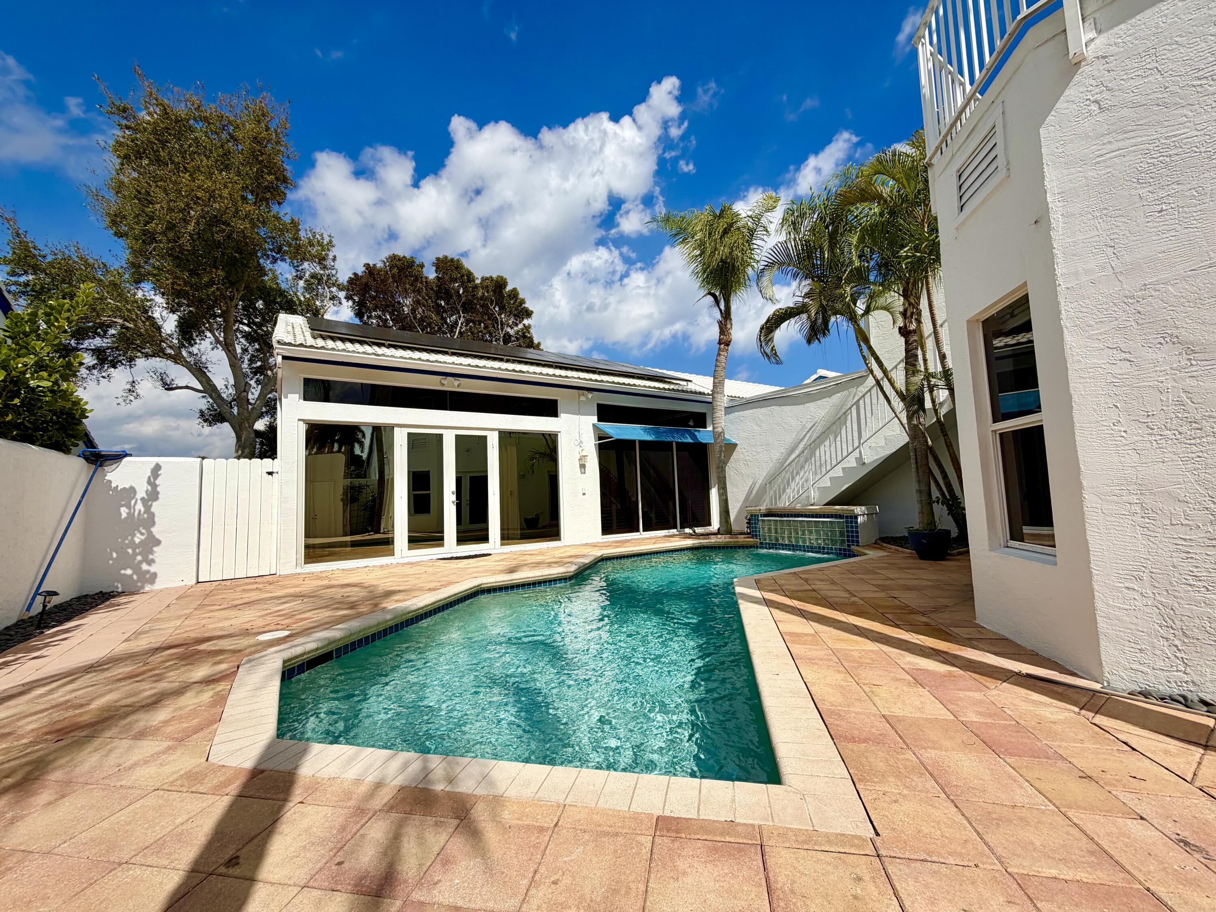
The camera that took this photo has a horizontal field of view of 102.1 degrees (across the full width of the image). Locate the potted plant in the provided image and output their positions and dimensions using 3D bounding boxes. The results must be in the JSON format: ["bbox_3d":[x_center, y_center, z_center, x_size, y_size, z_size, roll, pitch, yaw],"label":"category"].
[{"bbox_3d":[4.372,1.133,6.661,0.500,0.540,0.500,-2,-4,0],"label":"potted plant"}]

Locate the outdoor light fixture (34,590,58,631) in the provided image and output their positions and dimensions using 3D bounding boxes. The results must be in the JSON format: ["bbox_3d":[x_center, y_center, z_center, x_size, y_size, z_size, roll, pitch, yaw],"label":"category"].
[{"bbox_3d":[-5.047,1.373,4.392,0.135,0.335,0.135,5,-4,1],"label":"outdoor light fixture"}]

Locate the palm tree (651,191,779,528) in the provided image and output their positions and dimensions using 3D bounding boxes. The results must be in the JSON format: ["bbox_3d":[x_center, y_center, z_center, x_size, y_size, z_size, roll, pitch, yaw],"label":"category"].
[{"bbox_3d":[2.601,-2.183,11.100,2.930,7.850,2.930,-2,-4,0],"label":"palm tree"}]

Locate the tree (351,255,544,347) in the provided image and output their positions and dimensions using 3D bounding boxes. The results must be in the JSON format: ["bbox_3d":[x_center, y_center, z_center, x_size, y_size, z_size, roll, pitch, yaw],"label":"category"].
[{"bbox_3d":[-7.318,-3.114,21.822,8.600,12.100,8.400,-2,-4,0],"label":"tree"}]

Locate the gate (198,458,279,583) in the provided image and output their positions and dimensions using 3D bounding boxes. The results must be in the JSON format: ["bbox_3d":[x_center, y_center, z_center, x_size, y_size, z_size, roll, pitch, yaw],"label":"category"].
[{"bbox_3d":[-5.239,0.887,7.011,0.899,1.686,0.060,1,-5,-34],"label":"gate"}]

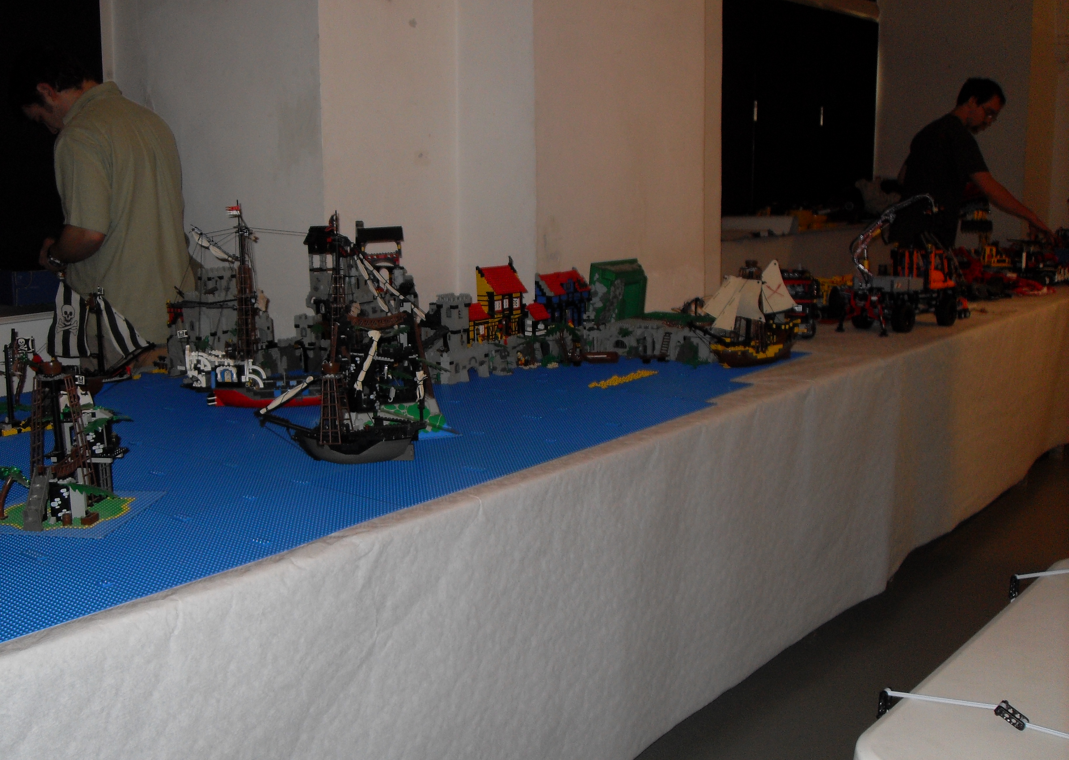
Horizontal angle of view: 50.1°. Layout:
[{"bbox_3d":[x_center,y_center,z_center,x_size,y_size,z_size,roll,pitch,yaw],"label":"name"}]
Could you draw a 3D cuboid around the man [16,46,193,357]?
[{"bbox_3d":[-1.229,-0.131,3.330,0.460,1.660,0.500,7,14,37],"label":"man"}]

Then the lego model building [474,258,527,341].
[{"bbox_3d":[-0.094,-0.223,3.070,0.080,0.215,0.140,7,14,37],"label":"lego model building"}]

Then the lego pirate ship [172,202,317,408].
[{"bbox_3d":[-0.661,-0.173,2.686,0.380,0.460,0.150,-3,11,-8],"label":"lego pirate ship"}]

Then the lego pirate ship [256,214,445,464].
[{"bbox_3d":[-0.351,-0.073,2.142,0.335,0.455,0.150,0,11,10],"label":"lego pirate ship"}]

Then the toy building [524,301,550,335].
[{"bbox_3d":[0.007,-0.168,3.091,0.055,0.090,0.070,7,14,37],"label":"toy building"}]

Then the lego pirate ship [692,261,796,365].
[{"bbox_3d":[0.559,-0.177,3.026,0.350,0.280,0.160,-7,12,-27],"label":"lego pirate ship"}]

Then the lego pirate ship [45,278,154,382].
[{"bbox_3d":[-1.097,-0.109,2.842,0.290,0.295,0.140,-3,11,-8],"label":"lego pirate ship"}]

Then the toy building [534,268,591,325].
[{"bbox_3d":[0.081,-0.247,3.265,0.090,0.160,0.165,7,14,37],"label":"toy building"}]

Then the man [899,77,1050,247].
[{"bbox_3d":[2.033,-0.599,5.394,0.680,1.640,0.500,-2,11,-3],"label":"man"}]

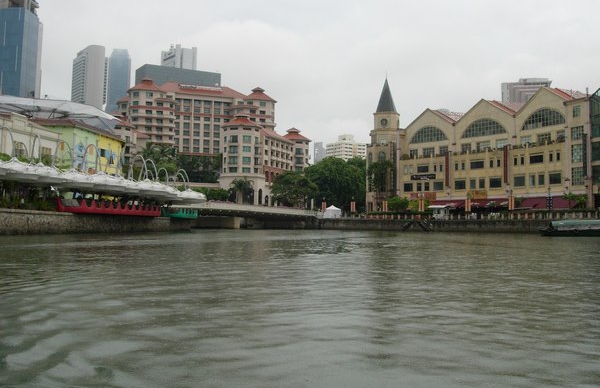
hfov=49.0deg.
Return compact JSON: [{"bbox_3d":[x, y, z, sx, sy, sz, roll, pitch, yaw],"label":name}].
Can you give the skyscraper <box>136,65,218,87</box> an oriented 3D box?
[{"bbox_3d":[-118.489,-47.140,642.747,76.000,146.000,30.000,2,-3,-31],"label":"skyscraper"}]

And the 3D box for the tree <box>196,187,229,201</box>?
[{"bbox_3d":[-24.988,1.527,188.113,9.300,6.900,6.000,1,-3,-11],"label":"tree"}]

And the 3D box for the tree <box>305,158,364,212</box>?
[{"bbox_3d":[9.861,-1.636,188.274,18.000,17.000,16.000,1,-3,0],"label":"tree"}]

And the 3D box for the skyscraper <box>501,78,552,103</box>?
[{"bbox_3d":[188.163,-34.099,547.209,38.000,118.000,28.000,0,-3,6],"label":"skyscraper"}]

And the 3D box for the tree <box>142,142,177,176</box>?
[{"bbox_3d":[-47.478,-8.414,222.589,12.500,17.000,11.000,1,-3,-11],"label":"tree"}]

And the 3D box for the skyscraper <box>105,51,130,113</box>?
[{"bbox_3d":[-291.531,-91.848,1055.119,38.000,269.000,38.000,1,-3,-16],"label":"skyscraper"}]

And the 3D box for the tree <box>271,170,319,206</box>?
[{"bbox_3d":[-1.847,0.088,187.189,14.000,13.200,13.000,1,-3,0],"label":"tree"}]

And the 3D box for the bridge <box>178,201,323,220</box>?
[{"bbox_3d":[-12.242,3.741,148.978,38.000,3.400,8.000,2,-3,-25],"label":"bridge"}]

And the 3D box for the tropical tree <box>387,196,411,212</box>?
[{"bbox_3d":[22.884,2.960,153.035,5.200,4.900,4.800,0,-3,15],"label":"tropical tree"}]

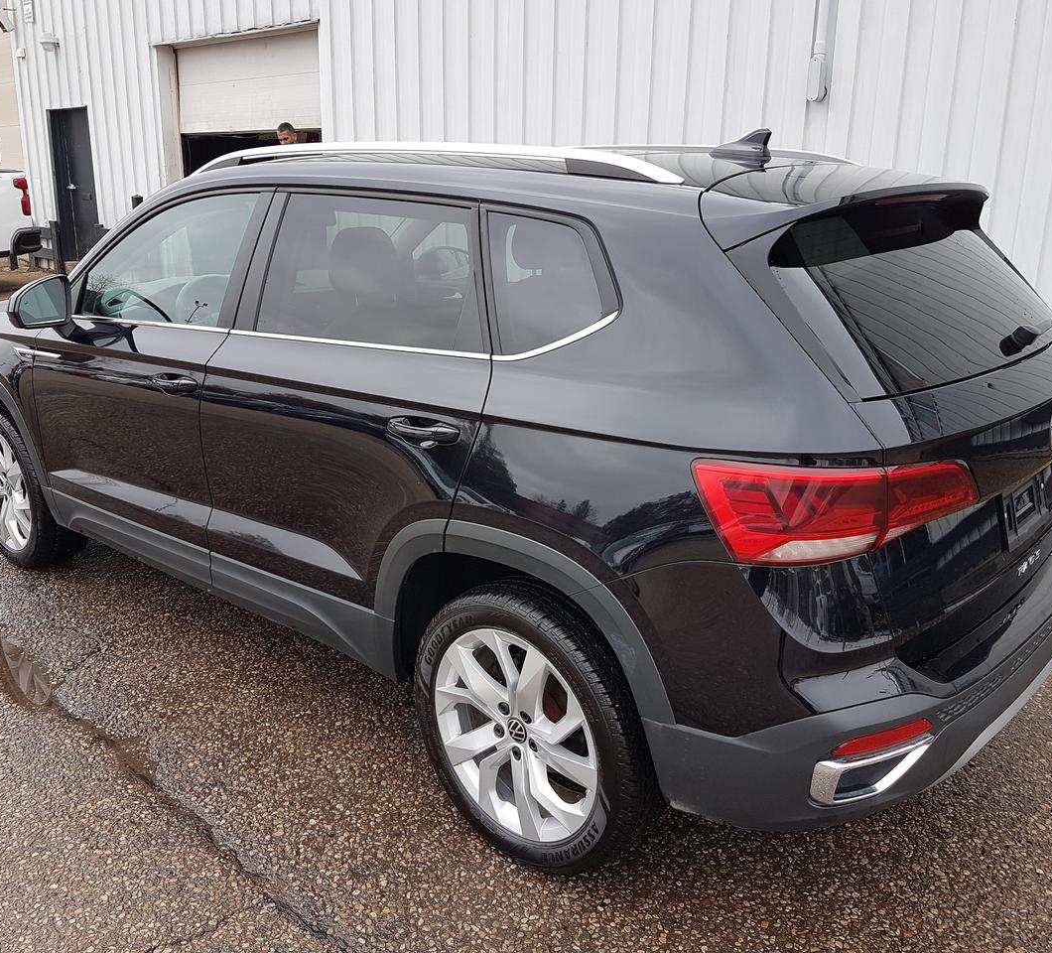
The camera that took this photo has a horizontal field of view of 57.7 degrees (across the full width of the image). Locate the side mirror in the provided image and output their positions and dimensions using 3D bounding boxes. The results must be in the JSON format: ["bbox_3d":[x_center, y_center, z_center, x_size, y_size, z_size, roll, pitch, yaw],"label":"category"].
[{"bbox_3d":[-1.531,-0.549,2.997,0.130,0.160,0.190,15,22,38],"label":"side mirror"}]

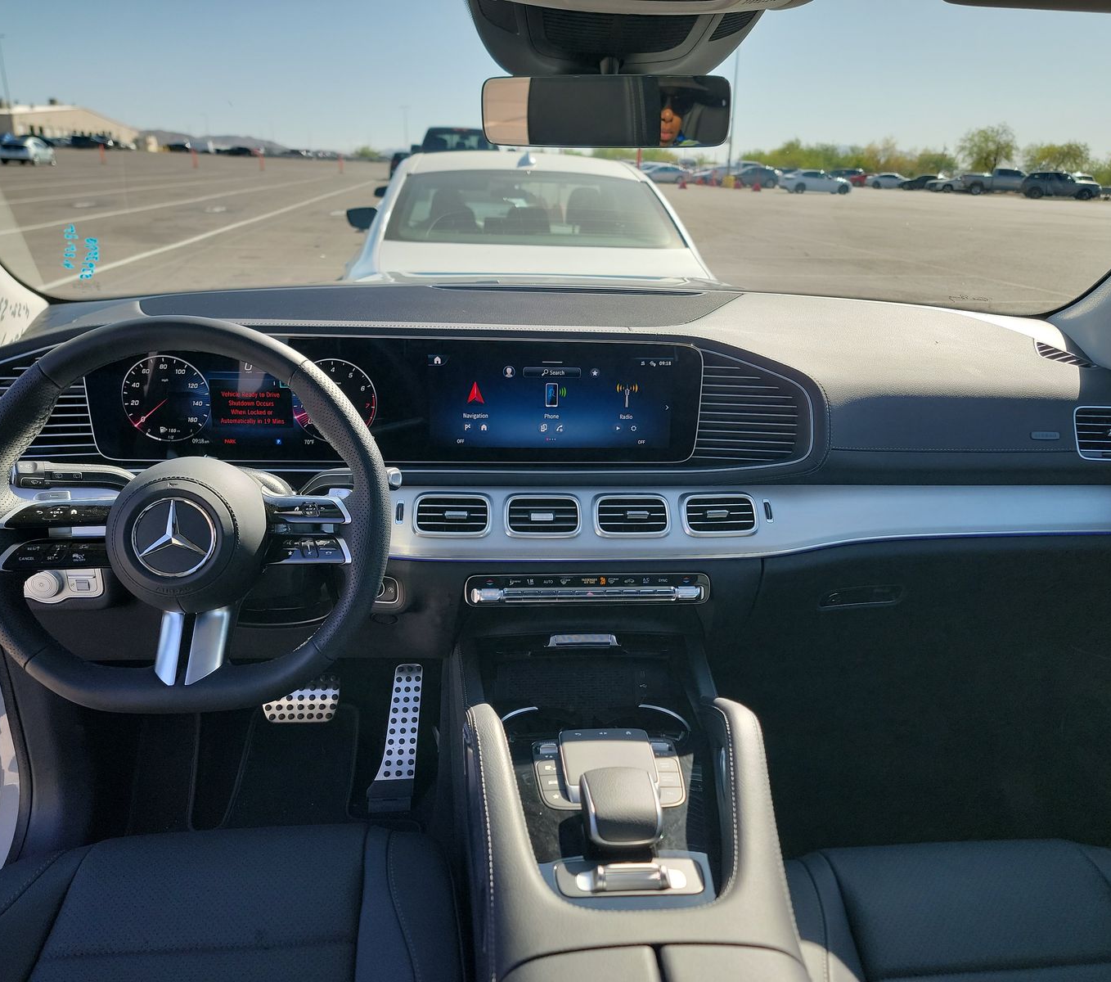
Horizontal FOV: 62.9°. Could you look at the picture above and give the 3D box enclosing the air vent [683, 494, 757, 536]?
[{"bbox_3d":[0.197,0.029,1.093,0.084,0.046,0.030,0,8,-6],"label":"air vent"}]

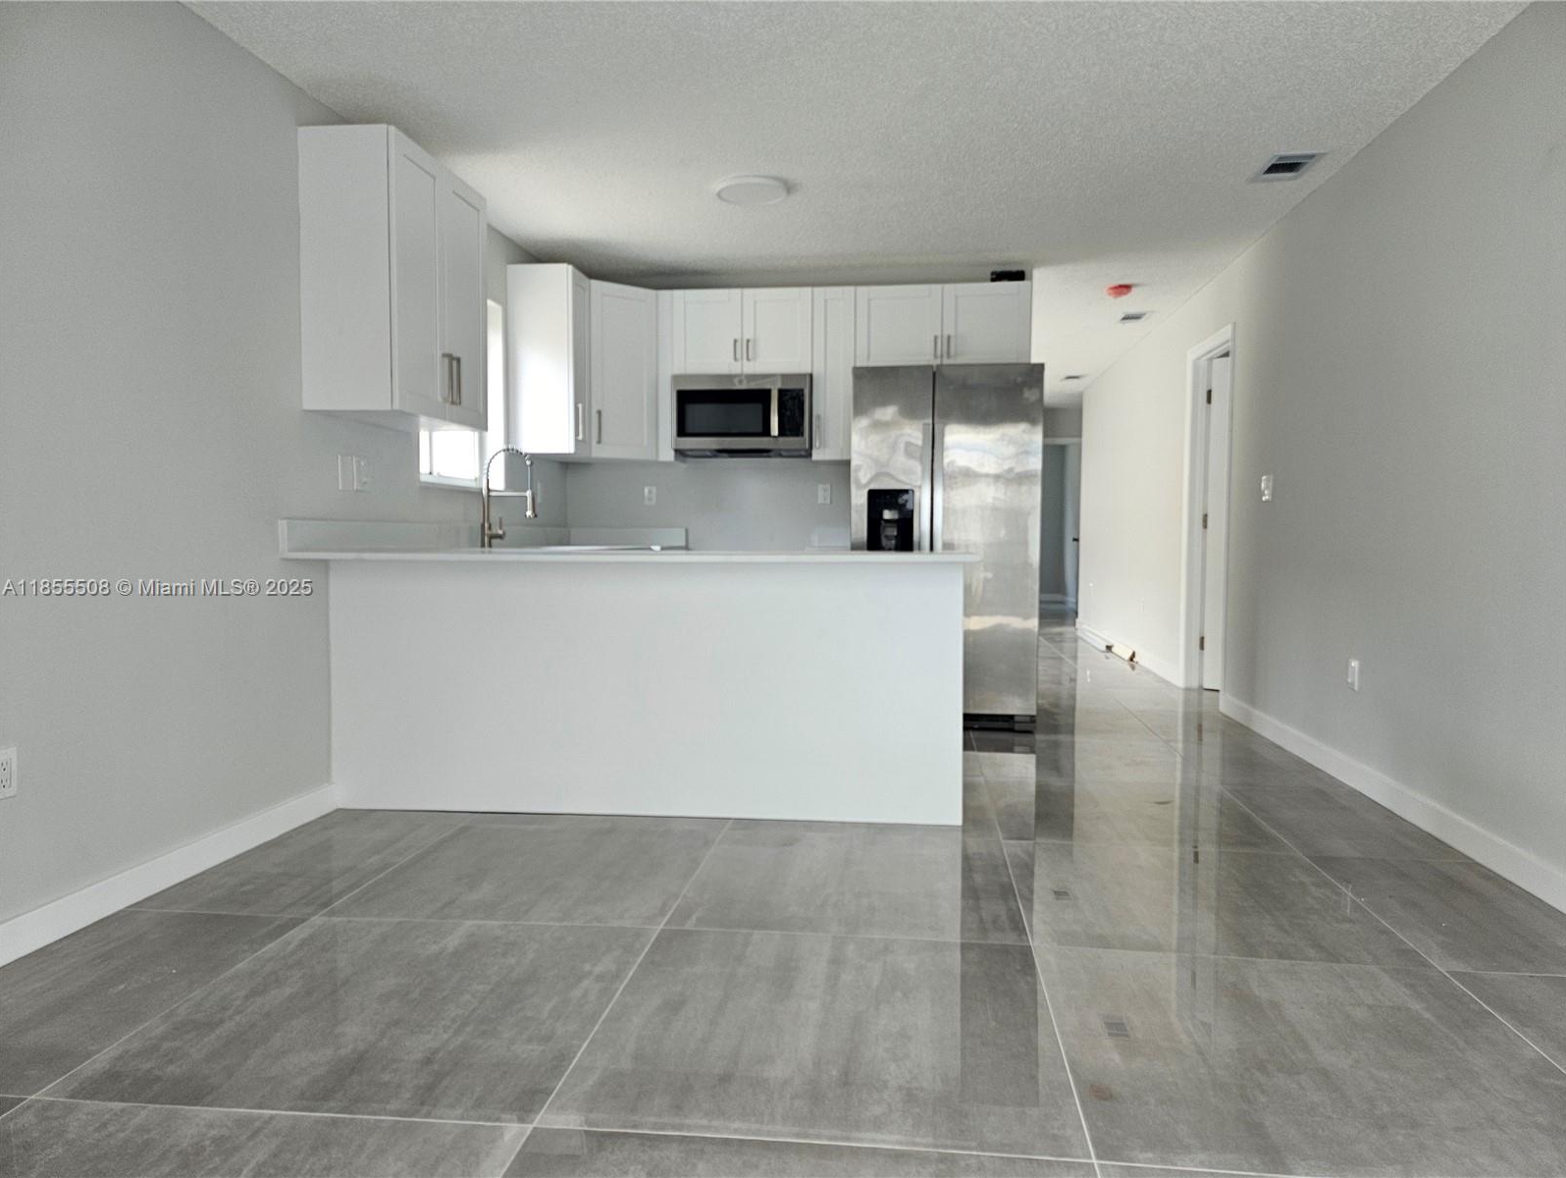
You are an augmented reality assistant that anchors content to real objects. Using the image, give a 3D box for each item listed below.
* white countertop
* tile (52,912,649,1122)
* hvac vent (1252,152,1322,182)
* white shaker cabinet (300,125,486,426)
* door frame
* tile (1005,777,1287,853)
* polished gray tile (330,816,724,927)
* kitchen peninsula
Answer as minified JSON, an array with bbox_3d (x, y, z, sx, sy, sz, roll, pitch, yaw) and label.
[{"bbox_3d":[-0.458,-0.118,3.836,2.210,0.027,0.933,0,3,7],"label":"white countertop"},{"bbox_3d":[-0.791,0.861,2.271,0.900,0.012,0.895,0,3,7],"label":"tile"},{"bbox_3d":[2.011,-1.681,4.352,0.200,0.025,0.335,0,3,7],"label":"hvac vent"},{"bbox_3d":[-1.383,-1.069,3.966,0.329,0.922,0.779,0,3,7],"label":"white shaker cabinet"},{"bbox_3d":[2.504,-0.398,6.315,0.150,2.090,0.910,0,3,7],"label":"door frame"},{"bbox_3d":[1.194,0.785,3.828,0.895,0.010,0.905,0,3,7],"label":"tile"},{"bbox_3d":[-0.684,0.815,3.159,0.893,0.010,0.897,0,3,7],"label":"polished gray tile"},{"bbox_3d":[-0.459,0.322,3.857,2.210,0.909,0.933,0,3,7],"label":"kitchen peninsula"}]

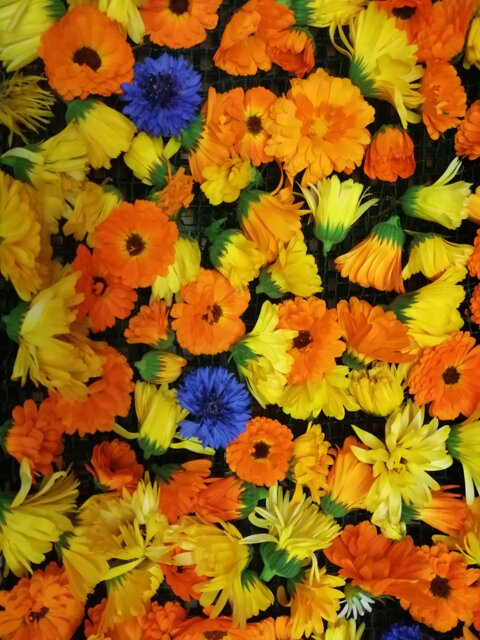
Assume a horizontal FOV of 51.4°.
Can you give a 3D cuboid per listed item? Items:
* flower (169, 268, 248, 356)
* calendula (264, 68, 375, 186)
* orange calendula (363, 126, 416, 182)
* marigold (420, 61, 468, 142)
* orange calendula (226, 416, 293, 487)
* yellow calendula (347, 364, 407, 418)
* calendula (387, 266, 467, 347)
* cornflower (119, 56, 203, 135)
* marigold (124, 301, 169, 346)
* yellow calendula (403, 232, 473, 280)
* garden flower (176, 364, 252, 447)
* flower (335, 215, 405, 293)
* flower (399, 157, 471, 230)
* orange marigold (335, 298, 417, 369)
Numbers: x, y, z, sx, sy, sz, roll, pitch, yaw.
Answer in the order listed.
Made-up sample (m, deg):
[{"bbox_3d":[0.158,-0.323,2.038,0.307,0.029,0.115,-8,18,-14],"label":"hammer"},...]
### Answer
[{"bbox_3d":[-0.018,-0.005,0.306,0.049,0.023,0.052,0,90,-3],"label":"flower"},{"bbox_3d":[0.050,-0.121,0.313,0.069,0.026,0.070,0,87,0],"label":"calendula"},{"bbox_3d":[0.095,-0.105,0.318,0.034,0.032,0.036,0,108,0],"label":"orange calendula"},{"bbox_3d":[0.130,-0.139,0.317,0.036,0.025,0.050,0,96,38],"label":"marigold"},{"bbox_3d":[0.011,0.078,0.298,0.038,0.021,0.038,0,88,-1],"label":"orange calendula"},{"bbox_3d":[0.082,0.042,0.303,0.031,0.028,0.028,-7,126,0],"label":"yellow calendula"},{"bbox_3d":[0.114,-0.008,0.307,0.047,0.041,0.043,15,86,-9],"label":"calendula"},{"bbox_3d":[-0.050,-0.143,0.317,0.051,0.028,0.051,0,78,5],"label":"cornflower"},{"bbox_3d":[-0.058,0.002,0.308,0.027,0.023,0.025,41,90,-18],"label":"marigold"},{"bbox_3d":[0.119,-0.039,0.305,0.039,0.029,0.029,-24,99,0],"label":"yellow calendula"},{"bbox_3d":[-0.015,0.052,0.300,0.047,0.026,0.048,0,90,0],"label":"garden flower"},{"bbox_3d":[0.077,-0.038,0.300,0.039,0.032,0.041,19,87,0],"label":"flower"},{"bbox_3d":[0.115,-0.075,0.300,0.040,0.030,0.039,5,90,6],"label":"flower"},{"bbox_3d":[0.084,0.008,0.305,0.054,0.044,0.034,37,111,3],"label":"orange marigold"}]

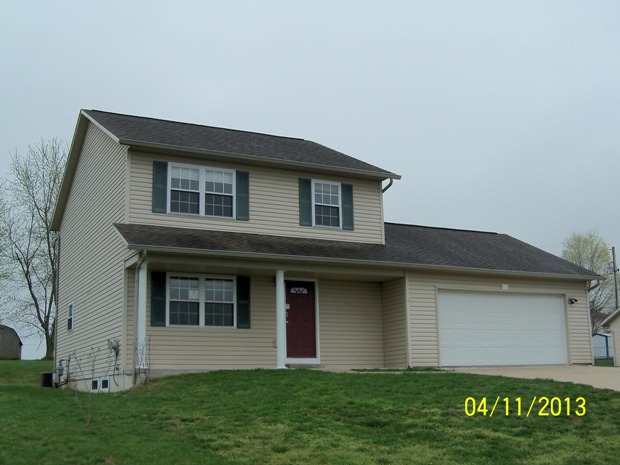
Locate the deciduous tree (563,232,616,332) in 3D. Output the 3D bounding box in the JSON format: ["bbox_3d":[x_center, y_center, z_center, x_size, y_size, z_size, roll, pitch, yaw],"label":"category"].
[{"bbox_3d":[21.217,4.706,57.110,4.200,9.860,4.200,-6,-13,20],"label":"deciduous tree"}]

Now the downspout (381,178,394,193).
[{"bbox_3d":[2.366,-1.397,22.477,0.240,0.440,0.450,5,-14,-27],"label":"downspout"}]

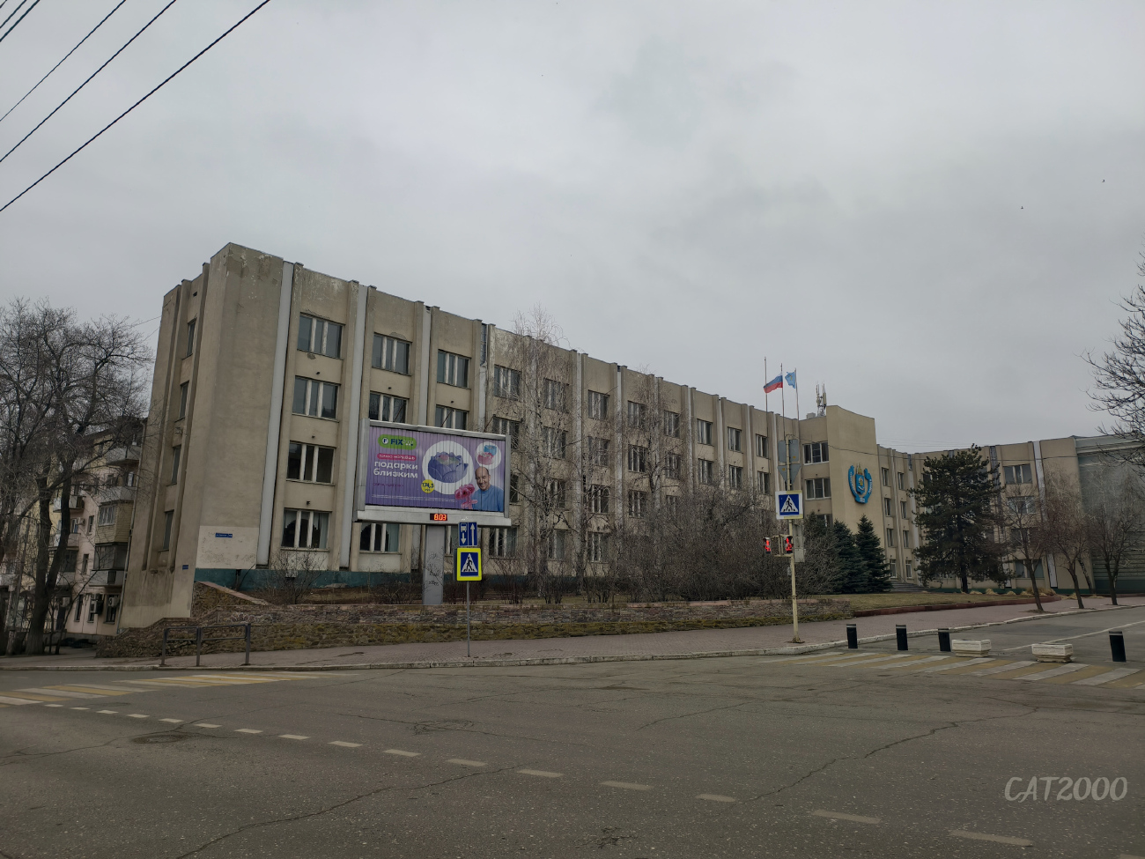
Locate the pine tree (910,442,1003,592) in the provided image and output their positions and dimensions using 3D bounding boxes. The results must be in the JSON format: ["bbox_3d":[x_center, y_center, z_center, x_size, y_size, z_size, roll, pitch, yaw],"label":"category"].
[{"bbox_3d":[36.565,8.591,72.448,7.600,13.600,7.400,-6,-14,26],"label":"pine tree"}]

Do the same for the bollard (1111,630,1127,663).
[{"bbox_3d":[12.940,5.139,18.075,0.240,0.710,0.240,-8,-15,34],"label":"bollard"}]

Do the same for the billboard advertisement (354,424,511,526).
[{"bbox_3d":[-5.530,1.880,31.300,6.300,3.800,0.450,7,-14,-26],"label":"billboard advertisement"}]

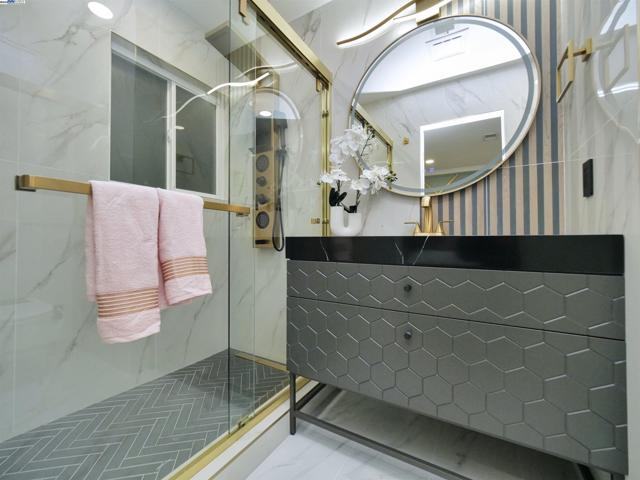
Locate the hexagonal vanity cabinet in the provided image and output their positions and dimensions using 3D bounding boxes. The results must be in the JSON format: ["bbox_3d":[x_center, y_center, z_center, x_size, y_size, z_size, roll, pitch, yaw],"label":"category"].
[{"bbox_3d":[0.443,0.428,1.143,1.060,0.870,0.530,0,-1,31],"label":"hexagonal vanity cabinet"}]

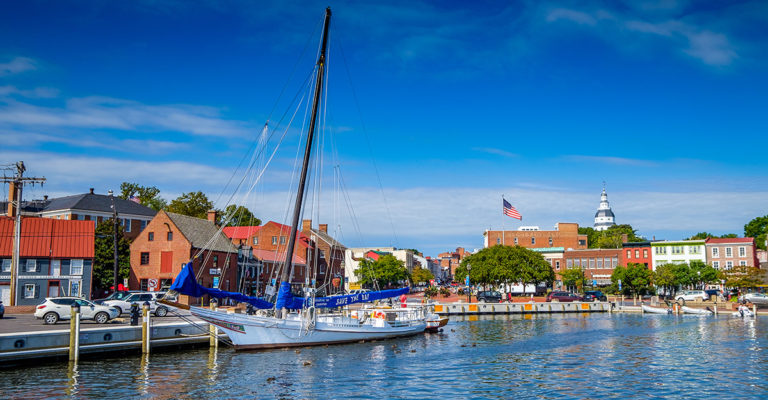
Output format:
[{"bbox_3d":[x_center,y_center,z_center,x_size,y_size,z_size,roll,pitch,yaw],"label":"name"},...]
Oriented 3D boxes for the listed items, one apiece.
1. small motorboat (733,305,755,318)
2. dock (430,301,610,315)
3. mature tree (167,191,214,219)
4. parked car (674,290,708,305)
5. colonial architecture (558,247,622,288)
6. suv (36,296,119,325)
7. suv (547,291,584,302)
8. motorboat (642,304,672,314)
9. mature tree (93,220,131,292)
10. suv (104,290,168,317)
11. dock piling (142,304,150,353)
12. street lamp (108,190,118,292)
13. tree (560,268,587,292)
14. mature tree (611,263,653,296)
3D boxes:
[{"bbox_3d":[43.601,13.499,77.500,1.600,1.250,2.900,1,-8,-8],"label":"small motorboat"},{"bbox_3d":[18.282,14.348,85.000,27.500,1.400,2.500,3,-8,-23],"label":"dock"},{"bbox_3d":[-27.676,6.322,92.000,9.000,14.400,8.500,2,-8,-17],"label":"mature tree"},{"bbox_3d":[45.207,14.069,93.960,4.600,1.680,1.820,-7,-11,43],"label":"parked car"},{"bbox_3d":[41.700,14.165,125.795,11.300,8.800,12.000,-3,-9,22],"label":"colonial architecture"},{"bbox_3d":[-17.600,6.303,37.088,4.400,1.660,1.820,3,-8,-22],"label":"suv"},{"bbox_3d":[26.793,14.142,93.948,5.000,1.720,1.900,1,-8,-9],"label":"suv"},{"bbox_3d":[34.321,14.008,80.300,3.400,1.000,1.600,-4,-9,30],"label":"motorboat"},{"bbox_3d":[-28.054,6.451,66.000,4.600,8.900,4.600,3,-8,-23],"label":"mature tree"},{"bbox_3d":[-18.264,7.798,47.800,4.850,1.800,1.880,3,-8,-22],"label":"suv"},{"bbox_3d":[-12.147,6.581,32.700,0.300,2.620,0.300,0,-8,0],"label":"dock piling"},{"bbox_3d":[-24.051,4.514,57.000,0.350,10.800,0.350,-4,-8,-1],"label":"street lamp"},{"bbox_3d":[31.687,13.925,107.000,4.400,5.000,4.300,-2,-8,16],"label":"tree"},{"bbox_3d":[44.473,14.316,114.115,7.000,6.500,6.700,0,-8,0],"label":"mature tree"}]

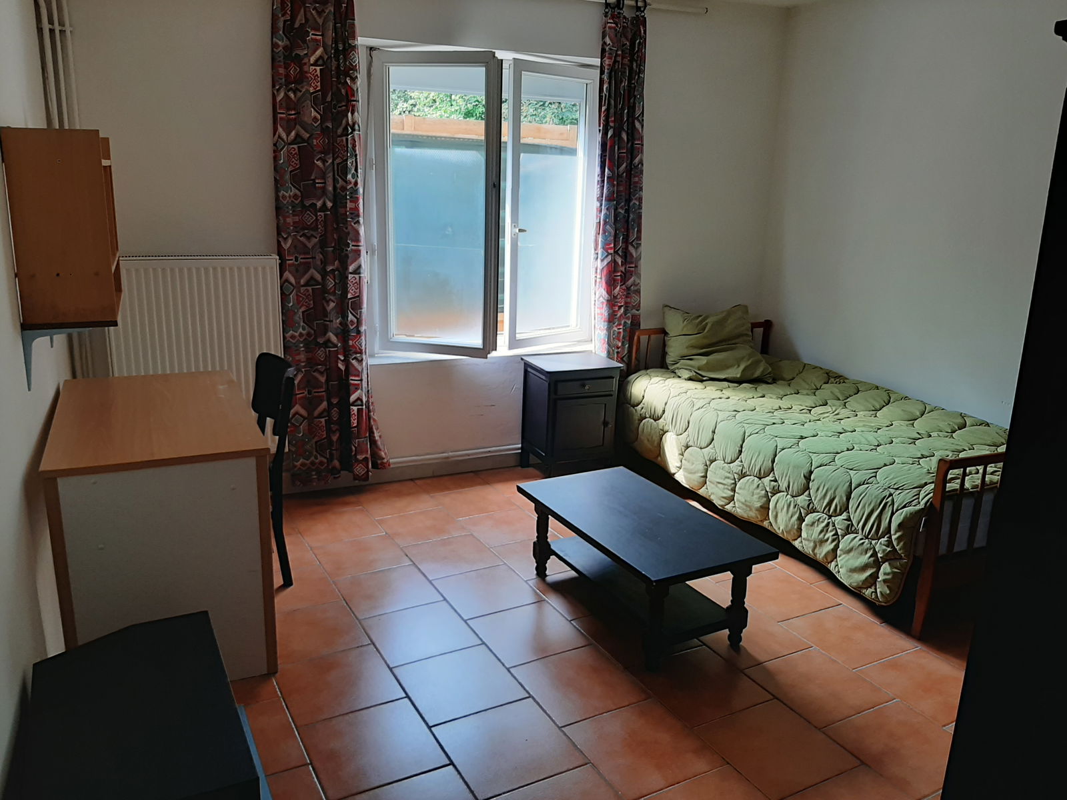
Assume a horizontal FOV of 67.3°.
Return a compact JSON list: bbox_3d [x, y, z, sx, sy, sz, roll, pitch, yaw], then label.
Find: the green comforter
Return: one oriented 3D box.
[{"bbox_3d":[1.355,0.235,3.808,1.018,0.507,1.942,-5,16,-24],"label":"green comforter"}]

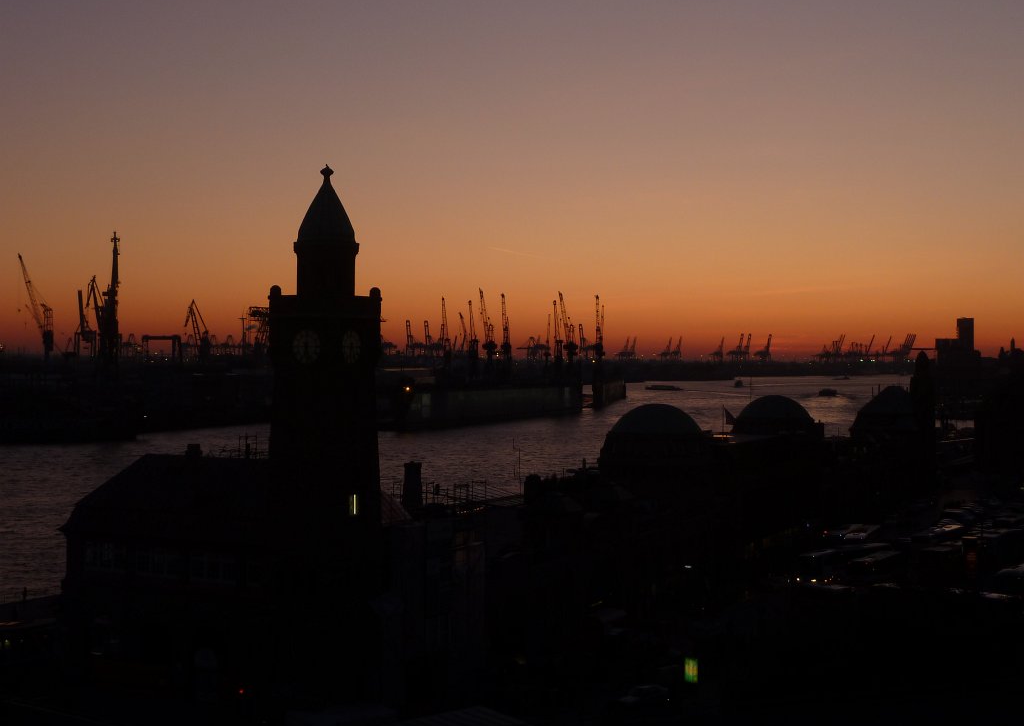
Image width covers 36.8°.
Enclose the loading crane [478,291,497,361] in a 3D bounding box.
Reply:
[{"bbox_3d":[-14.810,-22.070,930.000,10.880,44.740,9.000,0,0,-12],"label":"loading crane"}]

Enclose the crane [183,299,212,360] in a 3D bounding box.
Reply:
[{"bbox_3d":[-193.620,-20.070,950.000,17.290,38.290,10.000,0,0,-6],"label":"crane"}]

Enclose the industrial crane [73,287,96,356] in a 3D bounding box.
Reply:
[{"bbox_3d":[-333.510,-31.600,1200.000,18.720,57.730,15.000,0,0,-6],"label":"industrial crane"}]

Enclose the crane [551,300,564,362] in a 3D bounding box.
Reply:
[{"bbox_3d":[27.510,-19.040,930.000,8.460,38.690,8.000,0,0,-18],"label":"crane"}]

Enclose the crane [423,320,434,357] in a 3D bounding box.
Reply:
[{"bbox_3d":[-102.000,-24.000,1900.000,20.000,55.000,16.000,0,0,-26],"label":"crane"}]

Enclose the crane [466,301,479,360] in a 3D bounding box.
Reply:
[{"bbox_3d":[-22.100,-14.800,860.000,7.500,40.000,10.000,0,0,37],"label":"crane"}]

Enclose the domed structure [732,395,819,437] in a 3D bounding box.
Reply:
[{"bbox_3d":[38.800,7.900,226.000,12.600,6.600,12.600,0,0,27],"label":"domed structure"}]

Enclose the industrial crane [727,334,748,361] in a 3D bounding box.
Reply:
[{"bbox_3d":[616.000,-39.600,4200.000,50.000,82.000,25.000,0,0,26],"label":"industrial crane"}]

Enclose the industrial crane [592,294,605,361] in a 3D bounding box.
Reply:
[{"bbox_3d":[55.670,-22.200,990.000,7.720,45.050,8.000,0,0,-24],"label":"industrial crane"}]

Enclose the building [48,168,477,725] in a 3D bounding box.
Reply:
[{"bbox_3d":[-19.800,5.800,132.700,28.000,42.200,24.000,0,0,27],"label":"building"}]

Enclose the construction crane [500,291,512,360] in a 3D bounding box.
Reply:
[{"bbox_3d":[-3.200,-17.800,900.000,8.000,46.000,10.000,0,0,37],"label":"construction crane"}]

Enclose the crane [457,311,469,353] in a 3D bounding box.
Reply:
[{"bbox_3d":[-35.400,-21.100,1100.000,8.580,31.470,7.000,0,0,-6],"label":"crane"}]

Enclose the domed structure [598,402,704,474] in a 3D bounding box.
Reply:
[{"bbox_3d":[19.000,10.340,208.000,14.600,9.600,14.600,0,0,0],"label":"domed structure"}]

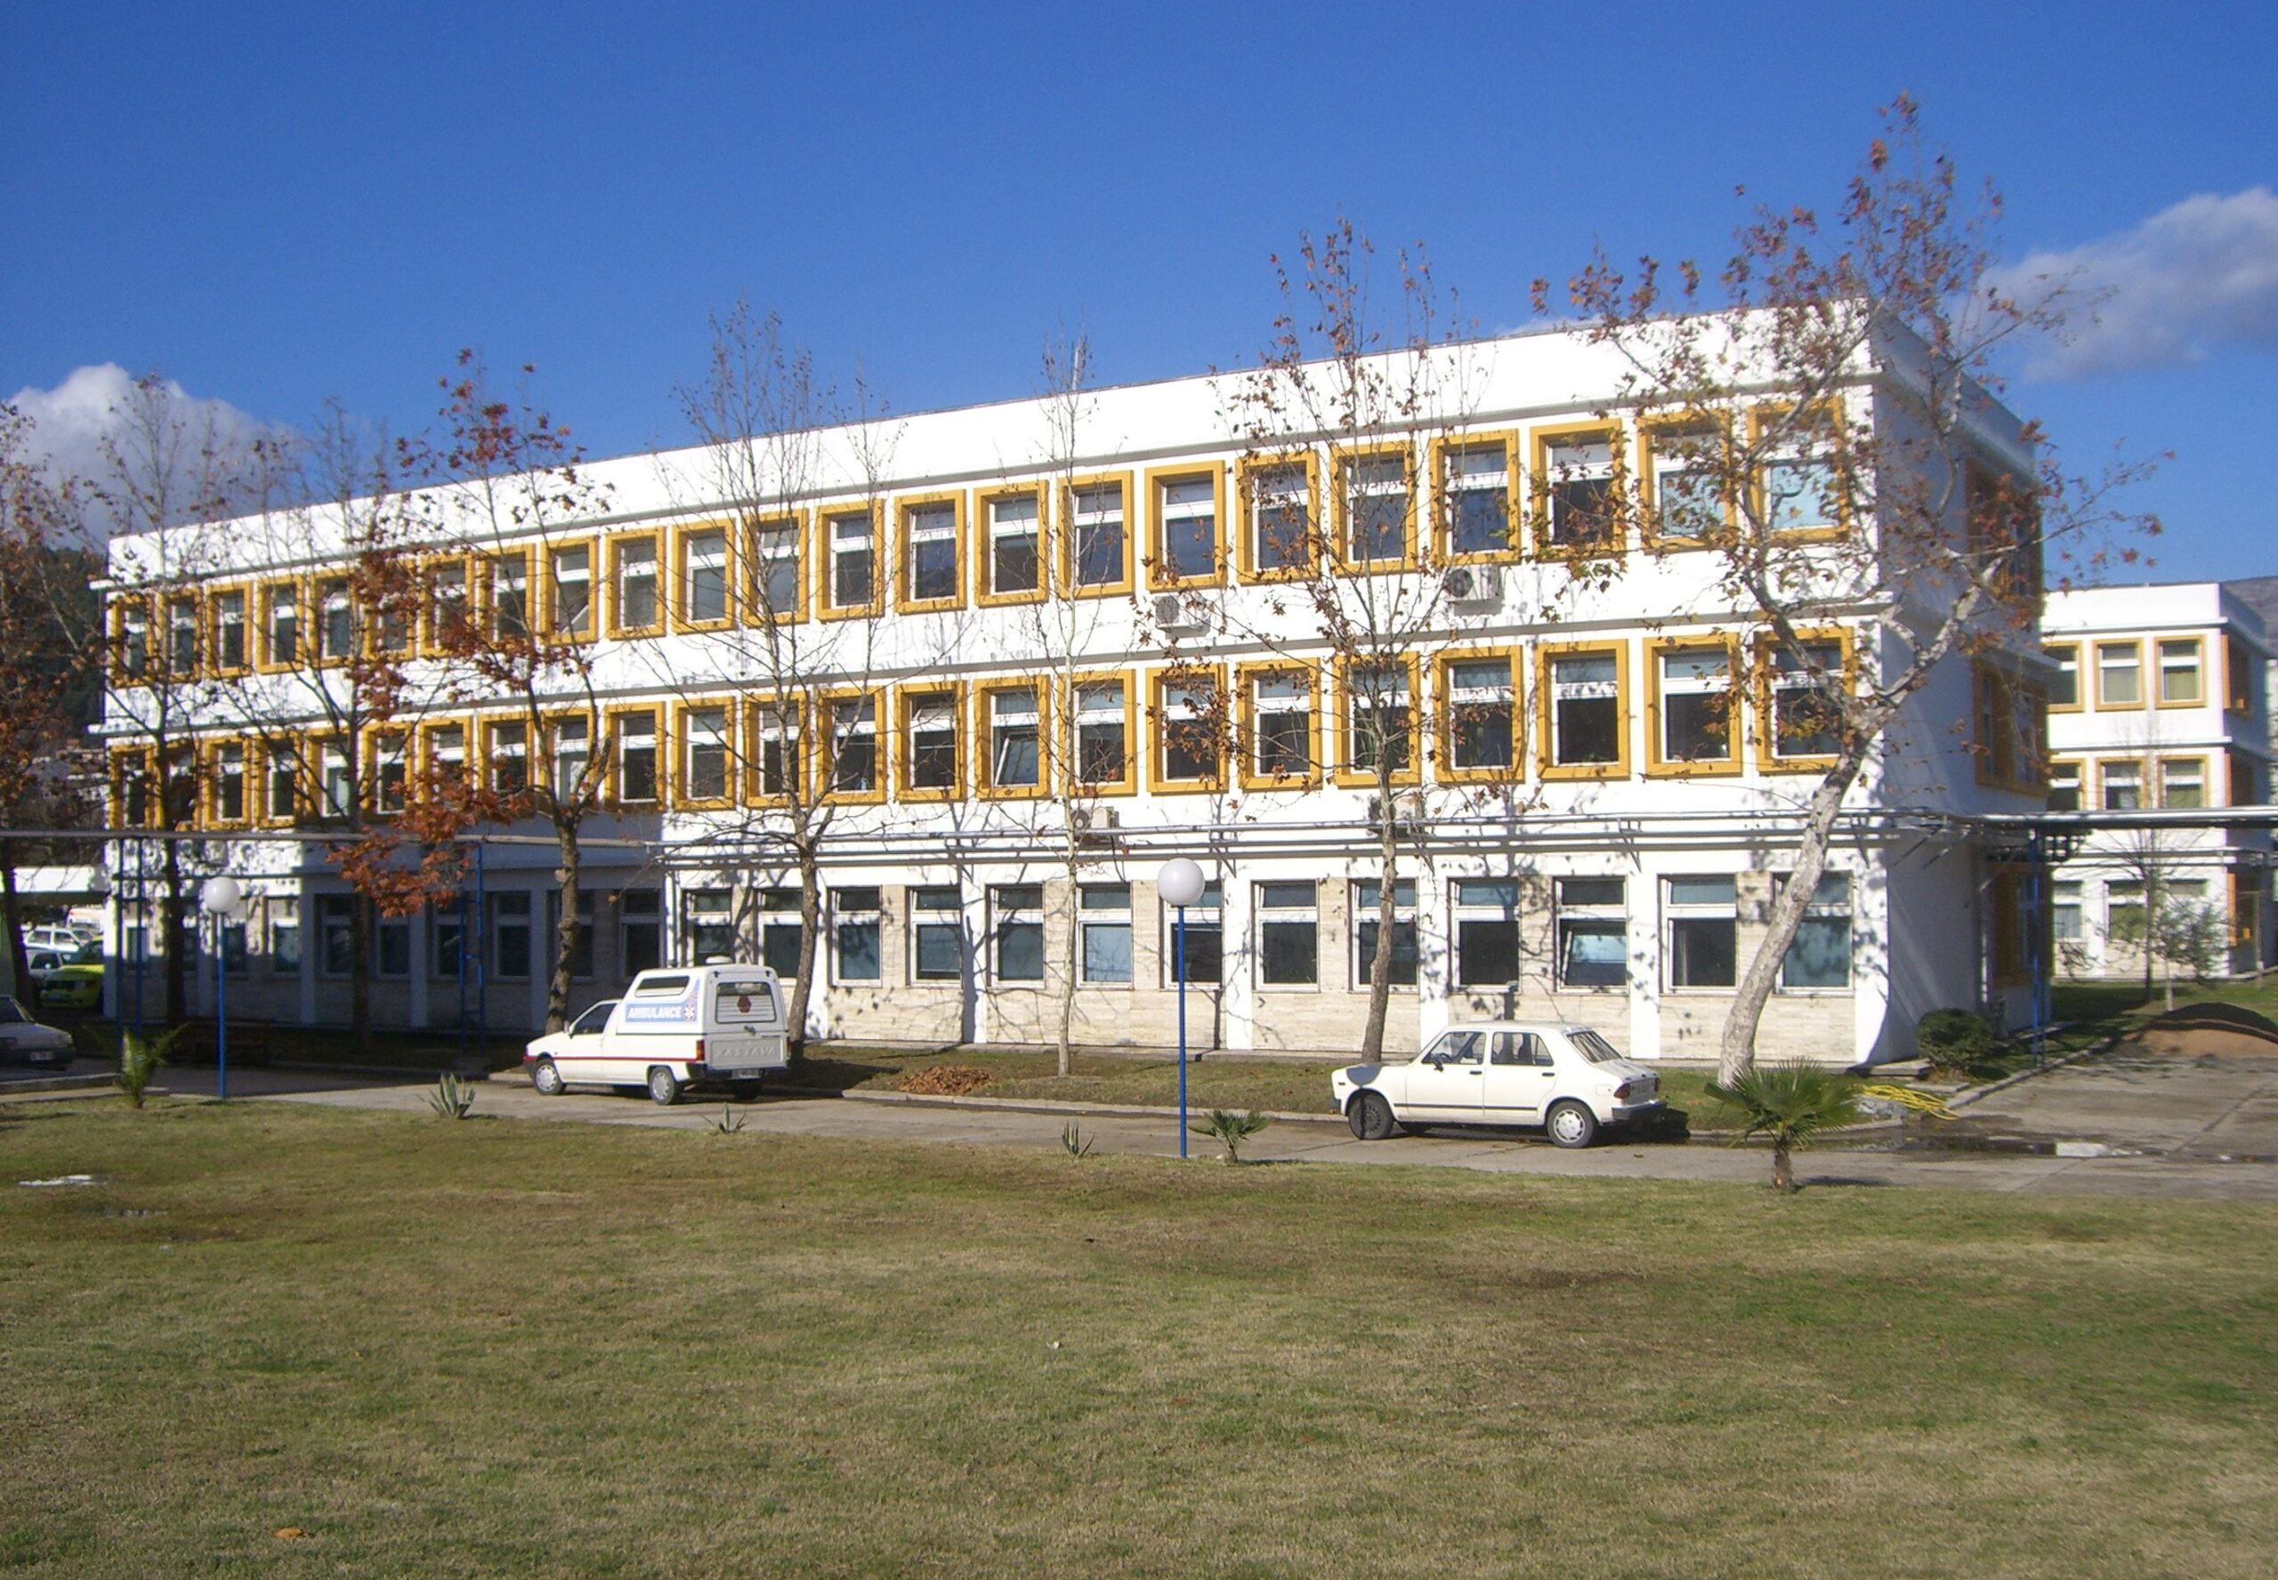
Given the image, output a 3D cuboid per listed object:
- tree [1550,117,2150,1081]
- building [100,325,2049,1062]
[{"bbox_3d":[10.117,-2.896,35.674,8.510,13.950,7.300,-2,-3,31],"label":"tree"},{"bbox_3d":[-3.608,-0.924,55.566,43.800,12.050,13.300,-2,-3,31],"label":"building"}]

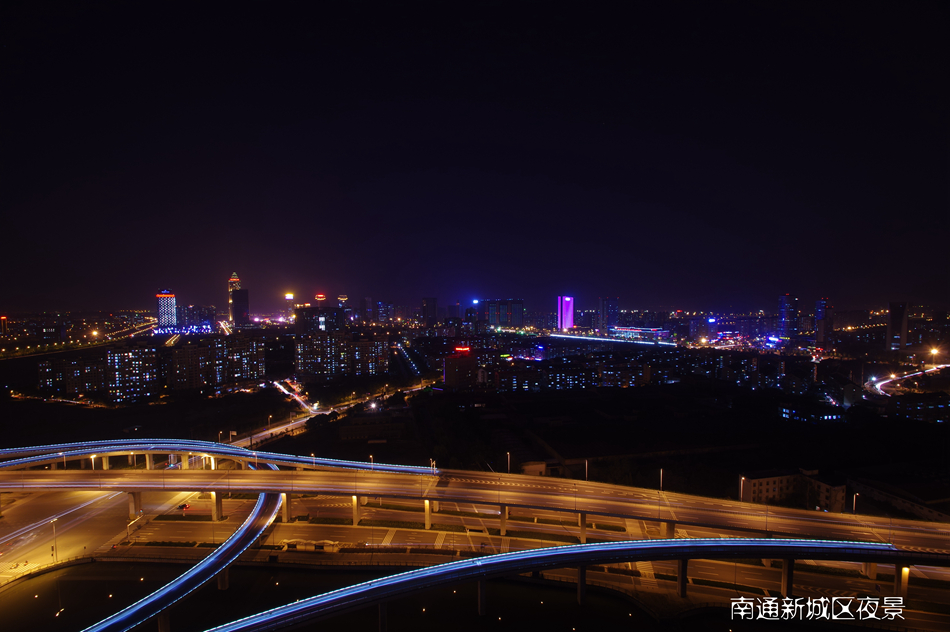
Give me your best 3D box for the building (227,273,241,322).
[{"bbox_3d":[-929.098,-66.327,1525.525,40.000,202.500,40.000,-2,3,-28],"label":"building"}]

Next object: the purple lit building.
[{"bbox_3d":[271.506,-7.387,1179.046,44.000,101.500,26.000,-2,3,-28],"label":"purple lit building"}]

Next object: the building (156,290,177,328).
[{"bbox_3d":[-1000.286,-18.804,1279.773,46.000,130.500,36.000,-2,3,-28],"label":"building"}]

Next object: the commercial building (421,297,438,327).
[{"bbox_3d":[-150.155,-11.228,1320.618,38.000,101.500,32.000,-2,3,-28],"label":"commercial building"}]

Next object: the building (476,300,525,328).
[{"bbox_3d":[79.599,-5.495,1251.551,132.000,93.500,52.000,-2,3,-28],"label":"building"}]

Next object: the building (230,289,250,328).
[{"bbox_3d":[-813.519,-25.375,1373.088,47.000,133.000,34.000,-2,3,-28],"label":"building"}]

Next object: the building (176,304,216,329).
[{"bbox_3d":[-952.829,2.374,1353.387,112.000,81.000,40.000,-2,3,-28],"label":"building"}]

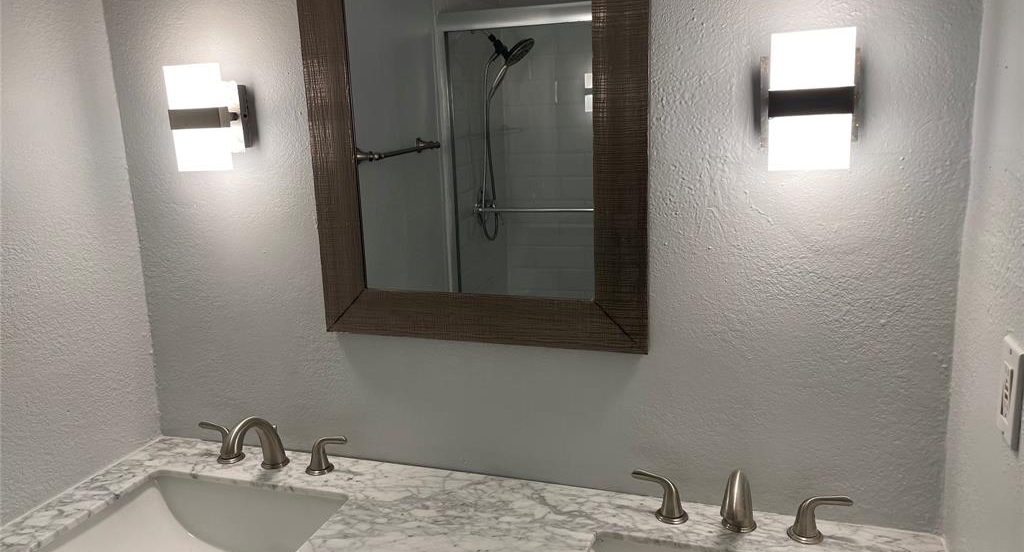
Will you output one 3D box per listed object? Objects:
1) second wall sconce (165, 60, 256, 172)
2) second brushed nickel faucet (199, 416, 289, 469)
[{"bbox_3d":[-0.568,-0.295,1.441,0.131,0.192,0.078,2,13,18],"label":"second wall sconce"},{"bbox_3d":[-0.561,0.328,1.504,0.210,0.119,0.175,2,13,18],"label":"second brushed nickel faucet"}]

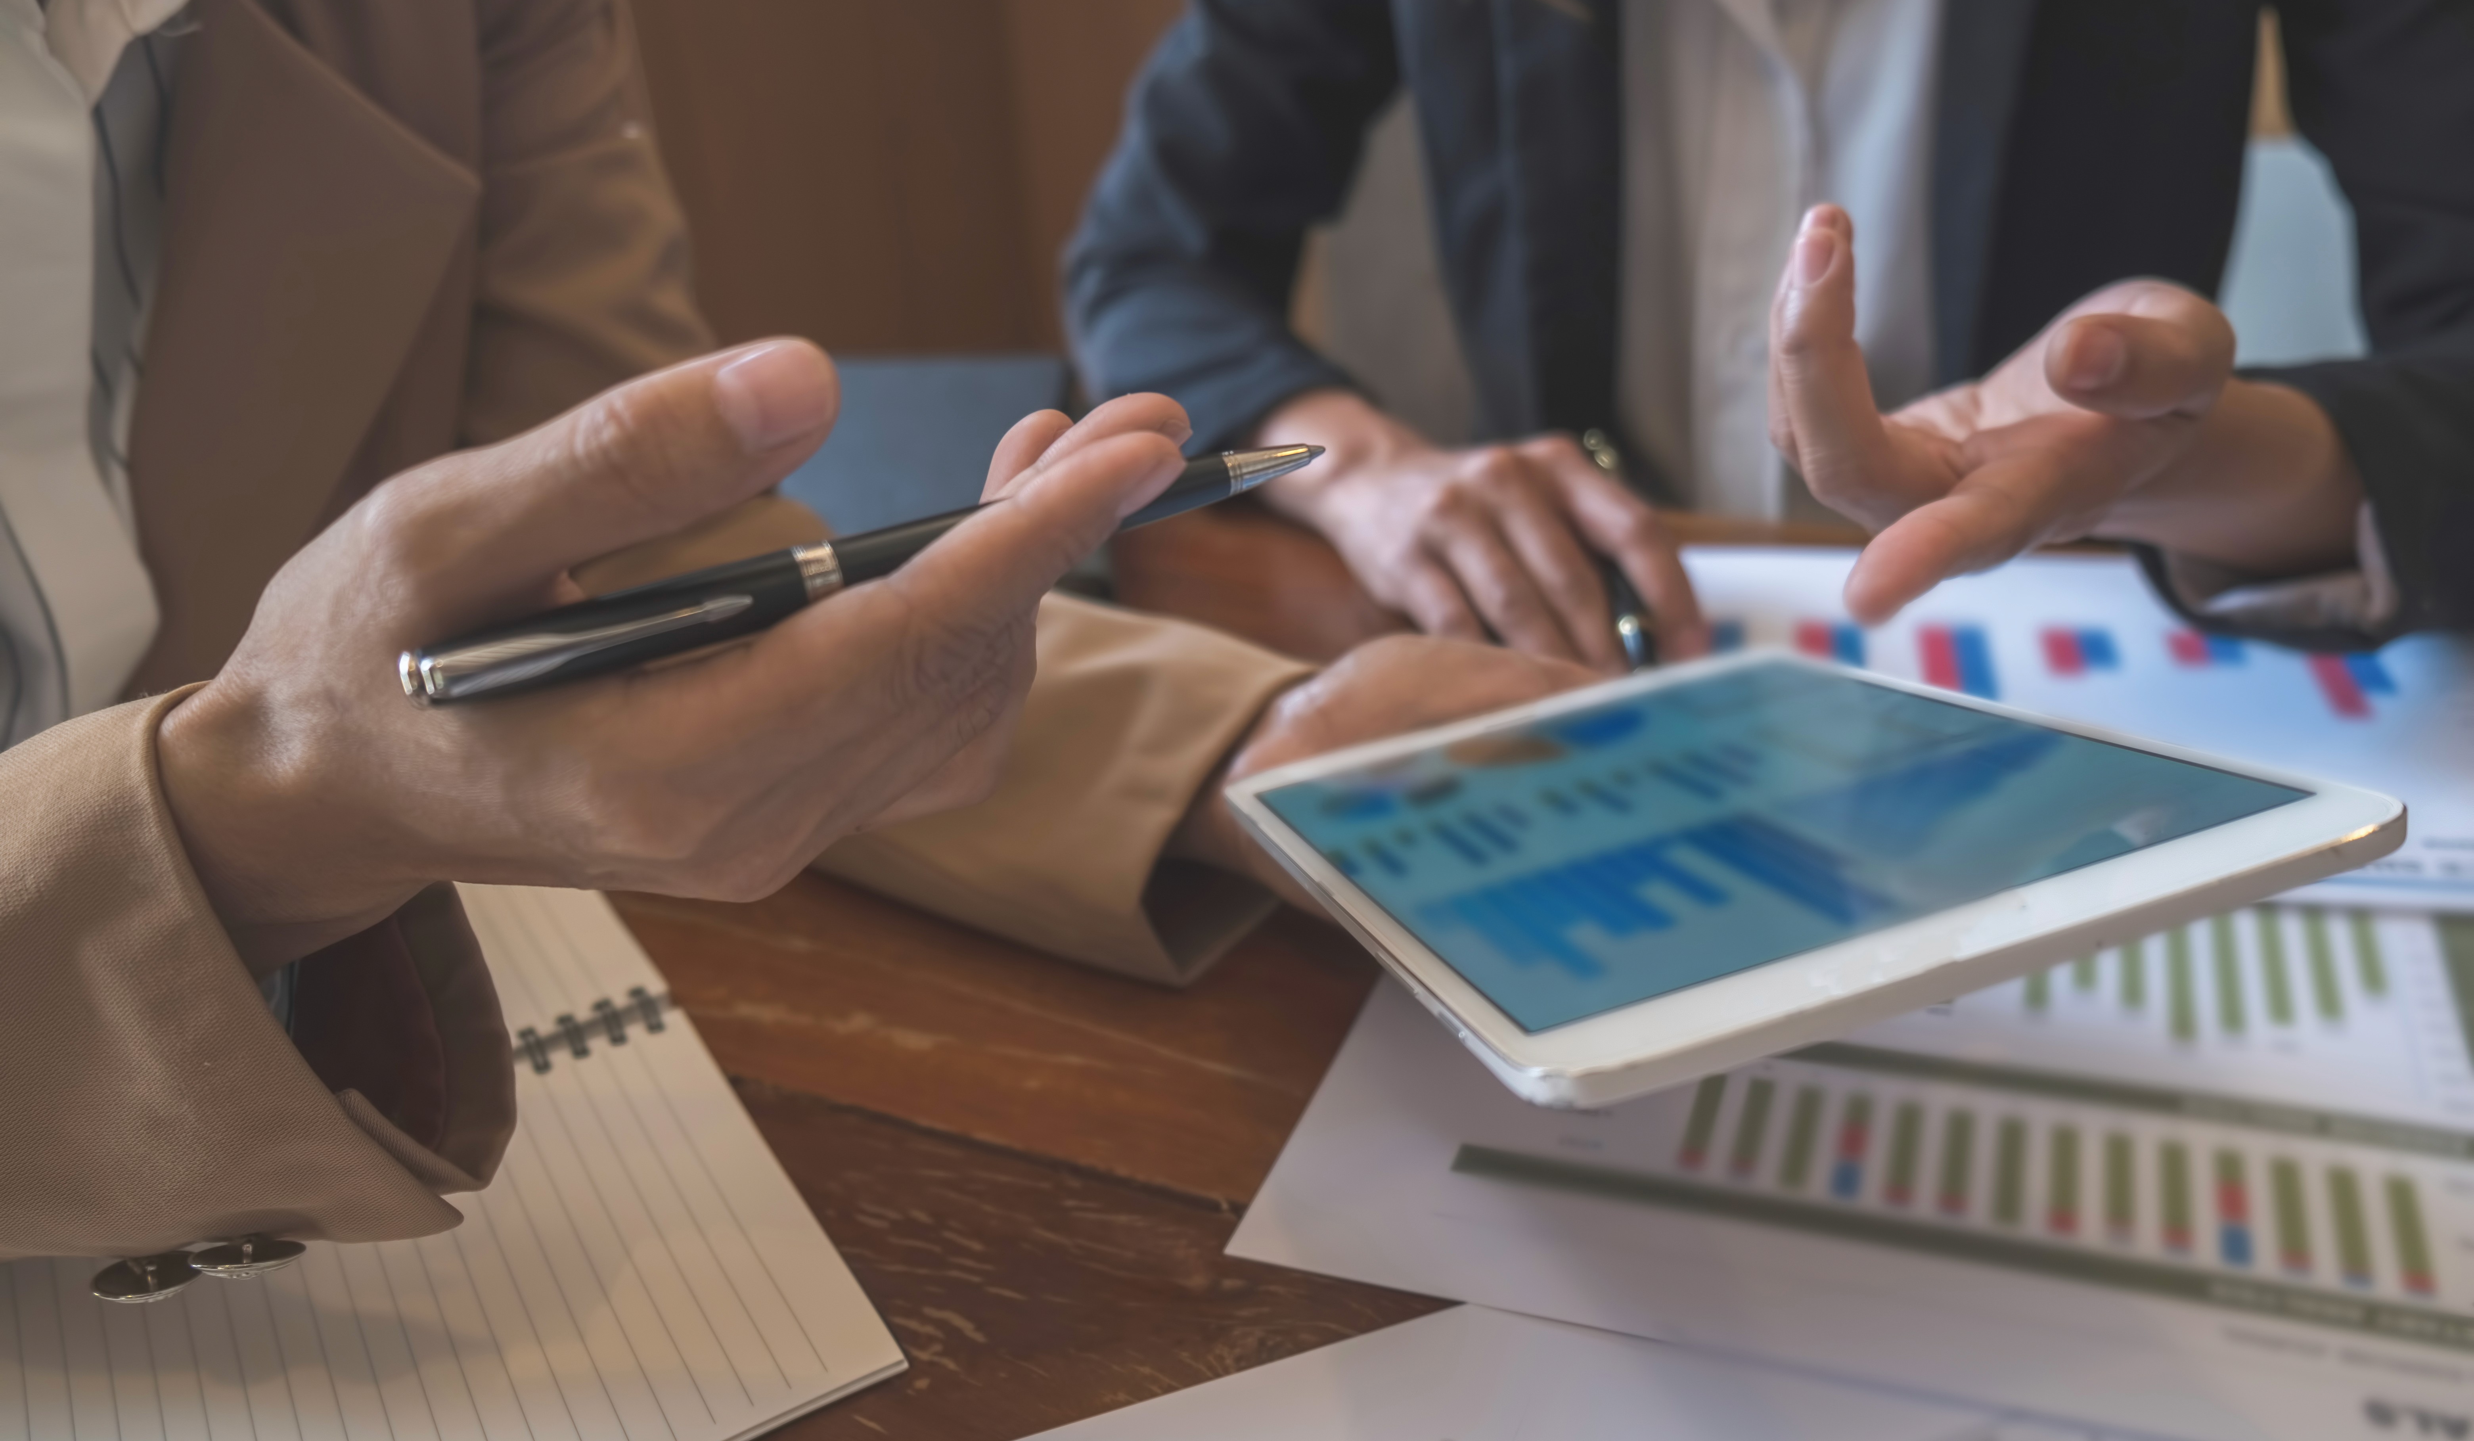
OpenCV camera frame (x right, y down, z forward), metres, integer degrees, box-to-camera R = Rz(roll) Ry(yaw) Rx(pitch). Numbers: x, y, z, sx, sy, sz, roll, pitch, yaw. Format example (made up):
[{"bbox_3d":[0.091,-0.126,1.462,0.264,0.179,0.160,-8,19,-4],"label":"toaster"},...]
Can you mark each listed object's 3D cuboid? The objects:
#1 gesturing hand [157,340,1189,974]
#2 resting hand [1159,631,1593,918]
[{"bbox_3d":[-0.087,-0.011,0.302,0.162,0.090,0.085,-13,30,-7],"label":"gesturing hand"},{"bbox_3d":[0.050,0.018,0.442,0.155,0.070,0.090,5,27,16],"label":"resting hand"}]

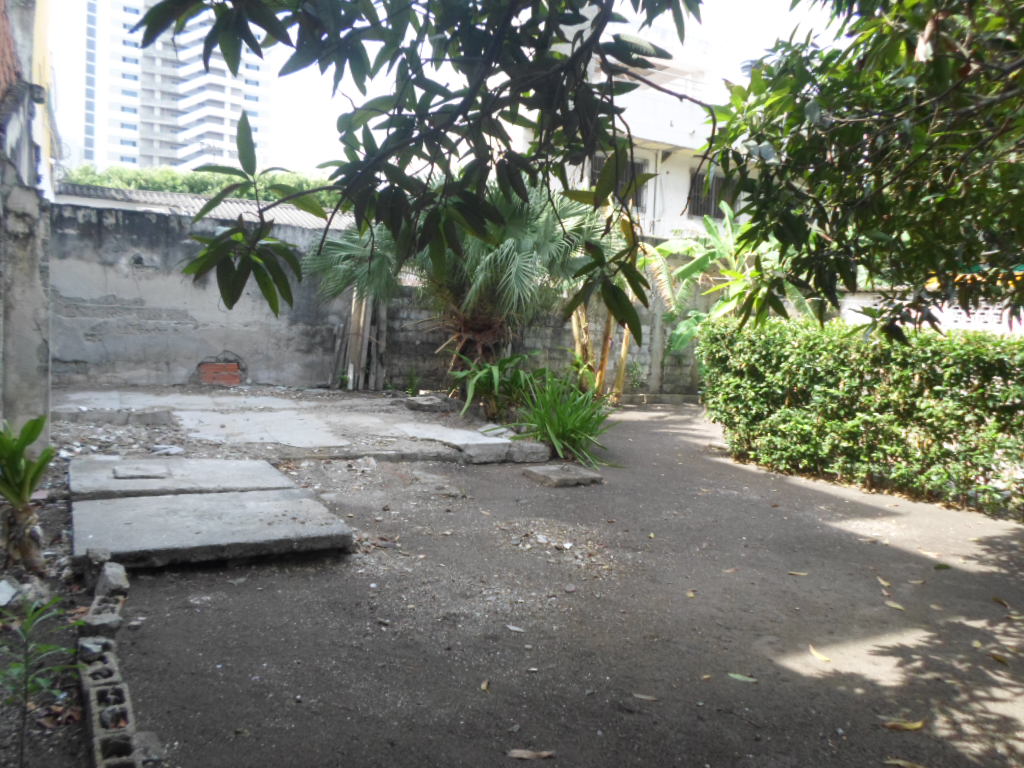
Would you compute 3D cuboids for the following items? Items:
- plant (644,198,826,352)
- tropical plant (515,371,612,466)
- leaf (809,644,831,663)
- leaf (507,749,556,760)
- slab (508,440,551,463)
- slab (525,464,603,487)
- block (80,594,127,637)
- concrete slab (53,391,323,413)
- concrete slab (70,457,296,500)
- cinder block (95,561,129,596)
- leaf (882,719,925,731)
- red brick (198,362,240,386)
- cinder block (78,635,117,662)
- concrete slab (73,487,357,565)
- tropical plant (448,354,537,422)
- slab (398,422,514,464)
[{"bbox_3d":[4.133,-1.558,13.800,2.900,3.700,2.500,2,3,0],"label":"plant"},{"bbox_3d":[0.564,0.362,8.258,1.050,0.950,1.000,3,5,0],"label":"tropical plant"},{"bbox_3d":[1.457,1.263,3.513,0.050,0.025,0.170,1,5,-15],"label":"leaf"},{"bbox_3d":[0.076,1.421,2.847,0.185,0.020,0.050,3,5,1],"label":"leaf"},{"bbox_3d":[0.187,0.731,8.089,0.430,0.200,0.320,2,5,-5],"label":"slab"},{"bbox_3d":[0.500,0.894,7.159,0.580,0.070,0.550,0,6,-29],"label":"slab"},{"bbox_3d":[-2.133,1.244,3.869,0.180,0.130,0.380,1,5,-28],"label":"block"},{"bbox_3d":[-4.476,0.255,10.200,3.300,0.100,1.350,1,5,-28],"label":"concrete slab"},{"bbox_3d":[-2.748,0.792,6.159,1.600,0.110,1.200,0,5,-27],"label":"concrete slab"},{"bbox_3d":[-2.332,1.199,4.336,0.180,0.140,0.320,1,5,-28],"label":"cinder block"},{"bbox_3d":[1.719,1.480,3.236,0.180,0.025,0.055,2,5,-11],"label":"leaf"},{"bbox_3d":[-5.003,-0.164,12.635,0.640,0.370,0.120,1,3,-28],"label":"red brick"},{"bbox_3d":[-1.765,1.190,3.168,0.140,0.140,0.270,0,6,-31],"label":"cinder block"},{"bbox_3d":[-2.169,1.004,5.303,1.670,0.100,1.380,1,5,-28],"label":"concrete slab"},{"bbox_3d":[-0.288,0.035,10.400,1.200,0.970,1.100,2,3,0],"label":"tropical plant"},{"bbox_3d":[-0.710,0.661,8.438,0.800,0.200,1.450,-1,6,-37],"label":"slab"}]

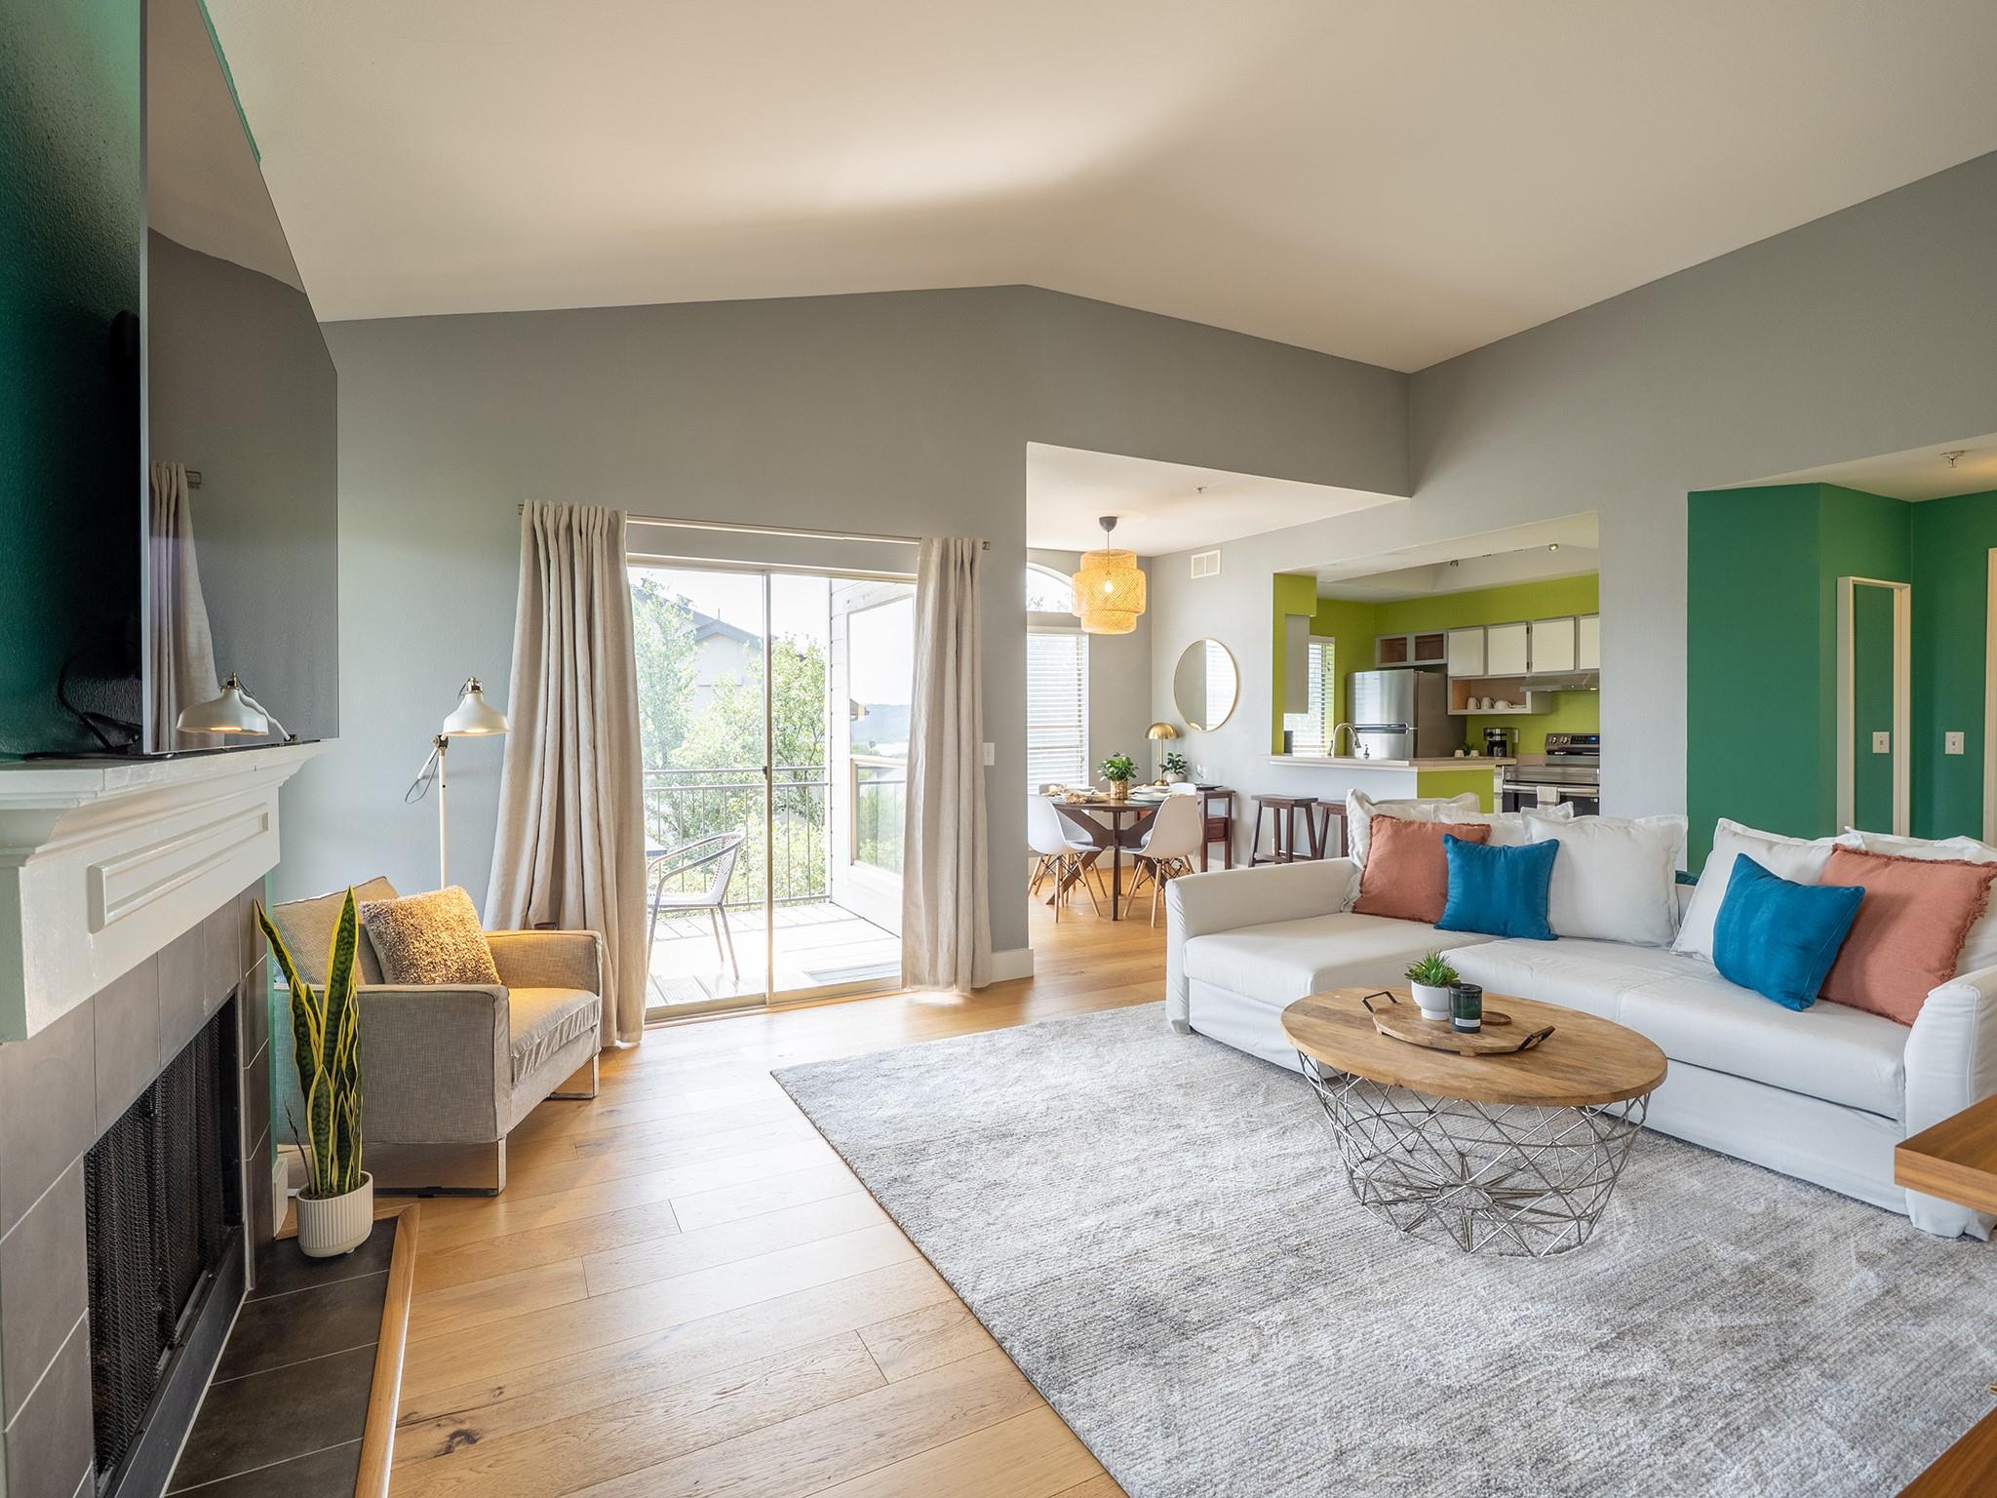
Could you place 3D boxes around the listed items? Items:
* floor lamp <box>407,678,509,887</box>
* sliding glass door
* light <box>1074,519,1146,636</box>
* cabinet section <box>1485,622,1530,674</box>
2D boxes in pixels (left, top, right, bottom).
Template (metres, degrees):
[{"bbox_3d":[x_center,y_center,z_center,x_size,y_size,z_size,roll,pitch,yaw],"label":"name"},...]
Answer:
[{"bbox_3d":[-2.020,0.481,3.416,0.400,1.500,0.270,0,2,22],"label":"floor lamp"},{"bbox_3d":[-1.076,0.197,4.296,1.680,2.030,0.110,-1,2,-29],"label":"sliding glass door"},{"bbox_3d":[0.761,-1.199,6.360,0.500,0.815,0.500,0,2,0],"label":"light"},{"bbox_3d":[4.494,-0.862,7.989,0.320,0.444,0.400,-1,2,-29],"label":"cabinet section"}]

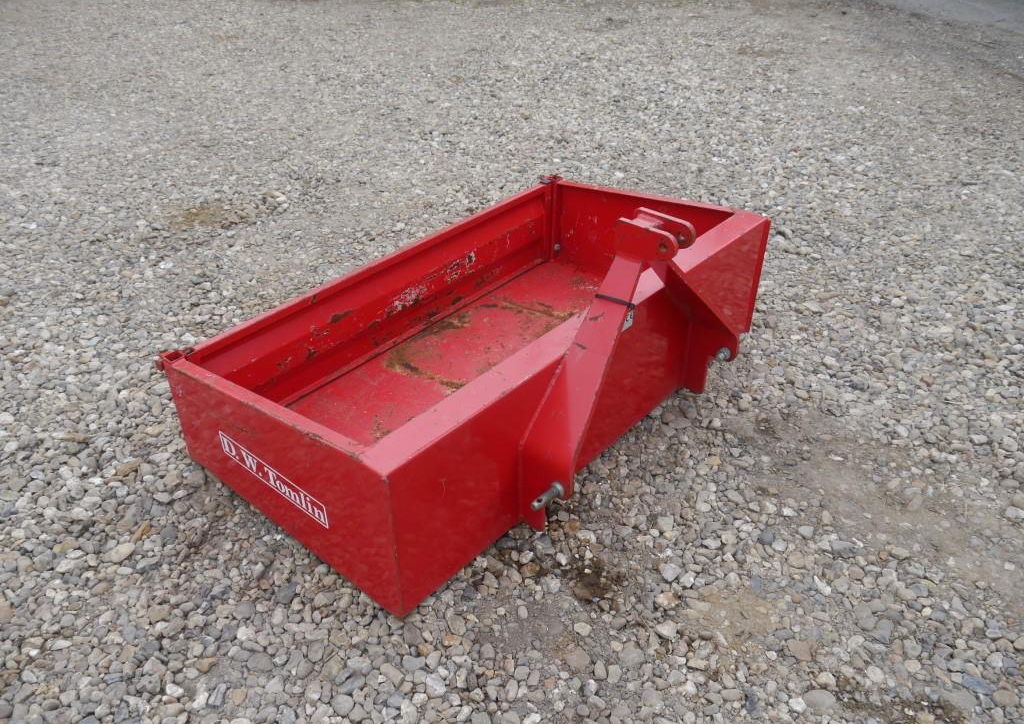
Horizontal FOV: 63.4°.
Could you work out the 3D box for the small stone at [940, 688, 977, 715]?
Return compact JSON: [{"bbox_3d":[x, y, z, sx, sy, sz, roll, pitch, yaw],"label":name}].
[{"bbox_3d":[0.859,0.651,1.592,0.068,0.029,0.053,3,34,4],"label":"small stone"}]

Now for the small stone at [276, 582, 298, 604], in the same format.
[{"bbox_3d":[-0.483,0.496,1.778,0.039,0.025,0.054,1,33,2],"label":"small stone"}]

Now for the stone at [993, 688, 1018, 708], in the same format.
[{"bbox_3d":[0.950,0.648,1.595,0.048,0.024,0.034,-4,34,-7],"label":"stone"}]

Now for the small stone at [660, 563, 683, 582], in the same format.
[{"bbox_3d":[0.355,0.471,1.859,0.044,0.028,0.050,-5,34,-8],"label":"small stone"}]

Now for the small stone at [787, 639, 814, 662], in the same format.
[{"bbox_3d":[0.590,0.586,1.688,0.057,0.026,0.052,-27,42,-35],"label":"small stone"}]

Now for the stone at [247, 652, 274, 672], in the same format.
[{"bbox_3d":[-0.495,0.592,1.634,0.053,0.028,0.041,-3,34,-4],"label":"stone"}]

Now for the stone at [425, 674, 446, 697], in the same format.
[{"bbox_3d":[-0.150,0.632,1.613,0.038,0.027,0.054,-14,36,-20],"label":"stone"}]

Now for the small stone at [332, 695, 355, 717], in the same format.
[{"bbox_3d":[-0.316,0.644,1.553,0.043,0.026,0.037,18,38,25],"label":"small stone"}]

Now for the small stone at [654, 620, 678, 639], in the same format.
[{"bbox_3d":[0.323,0.558,1.726,0.049,0.025,0.036,-13,36,-19],"label":"small stone"}]

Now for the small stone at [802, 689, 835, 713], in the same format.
[{"bbox_3d":[0.580,0.638,1.562,0.059,0.031,0.042,4,34,6],"label":"small stone"}]

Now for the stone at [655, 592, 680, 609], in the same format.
[{"bbox_3d":[0.333,0.506,1.759,0.053,0.026,0.035,-3,34,-5],"label":"stone"}]

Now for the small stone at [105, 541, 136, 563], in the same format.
[{"bbox_3d":[-0.887,0.433,1.876,0.037,0.026,0.069,26,42,34],"label":"small stone"}]

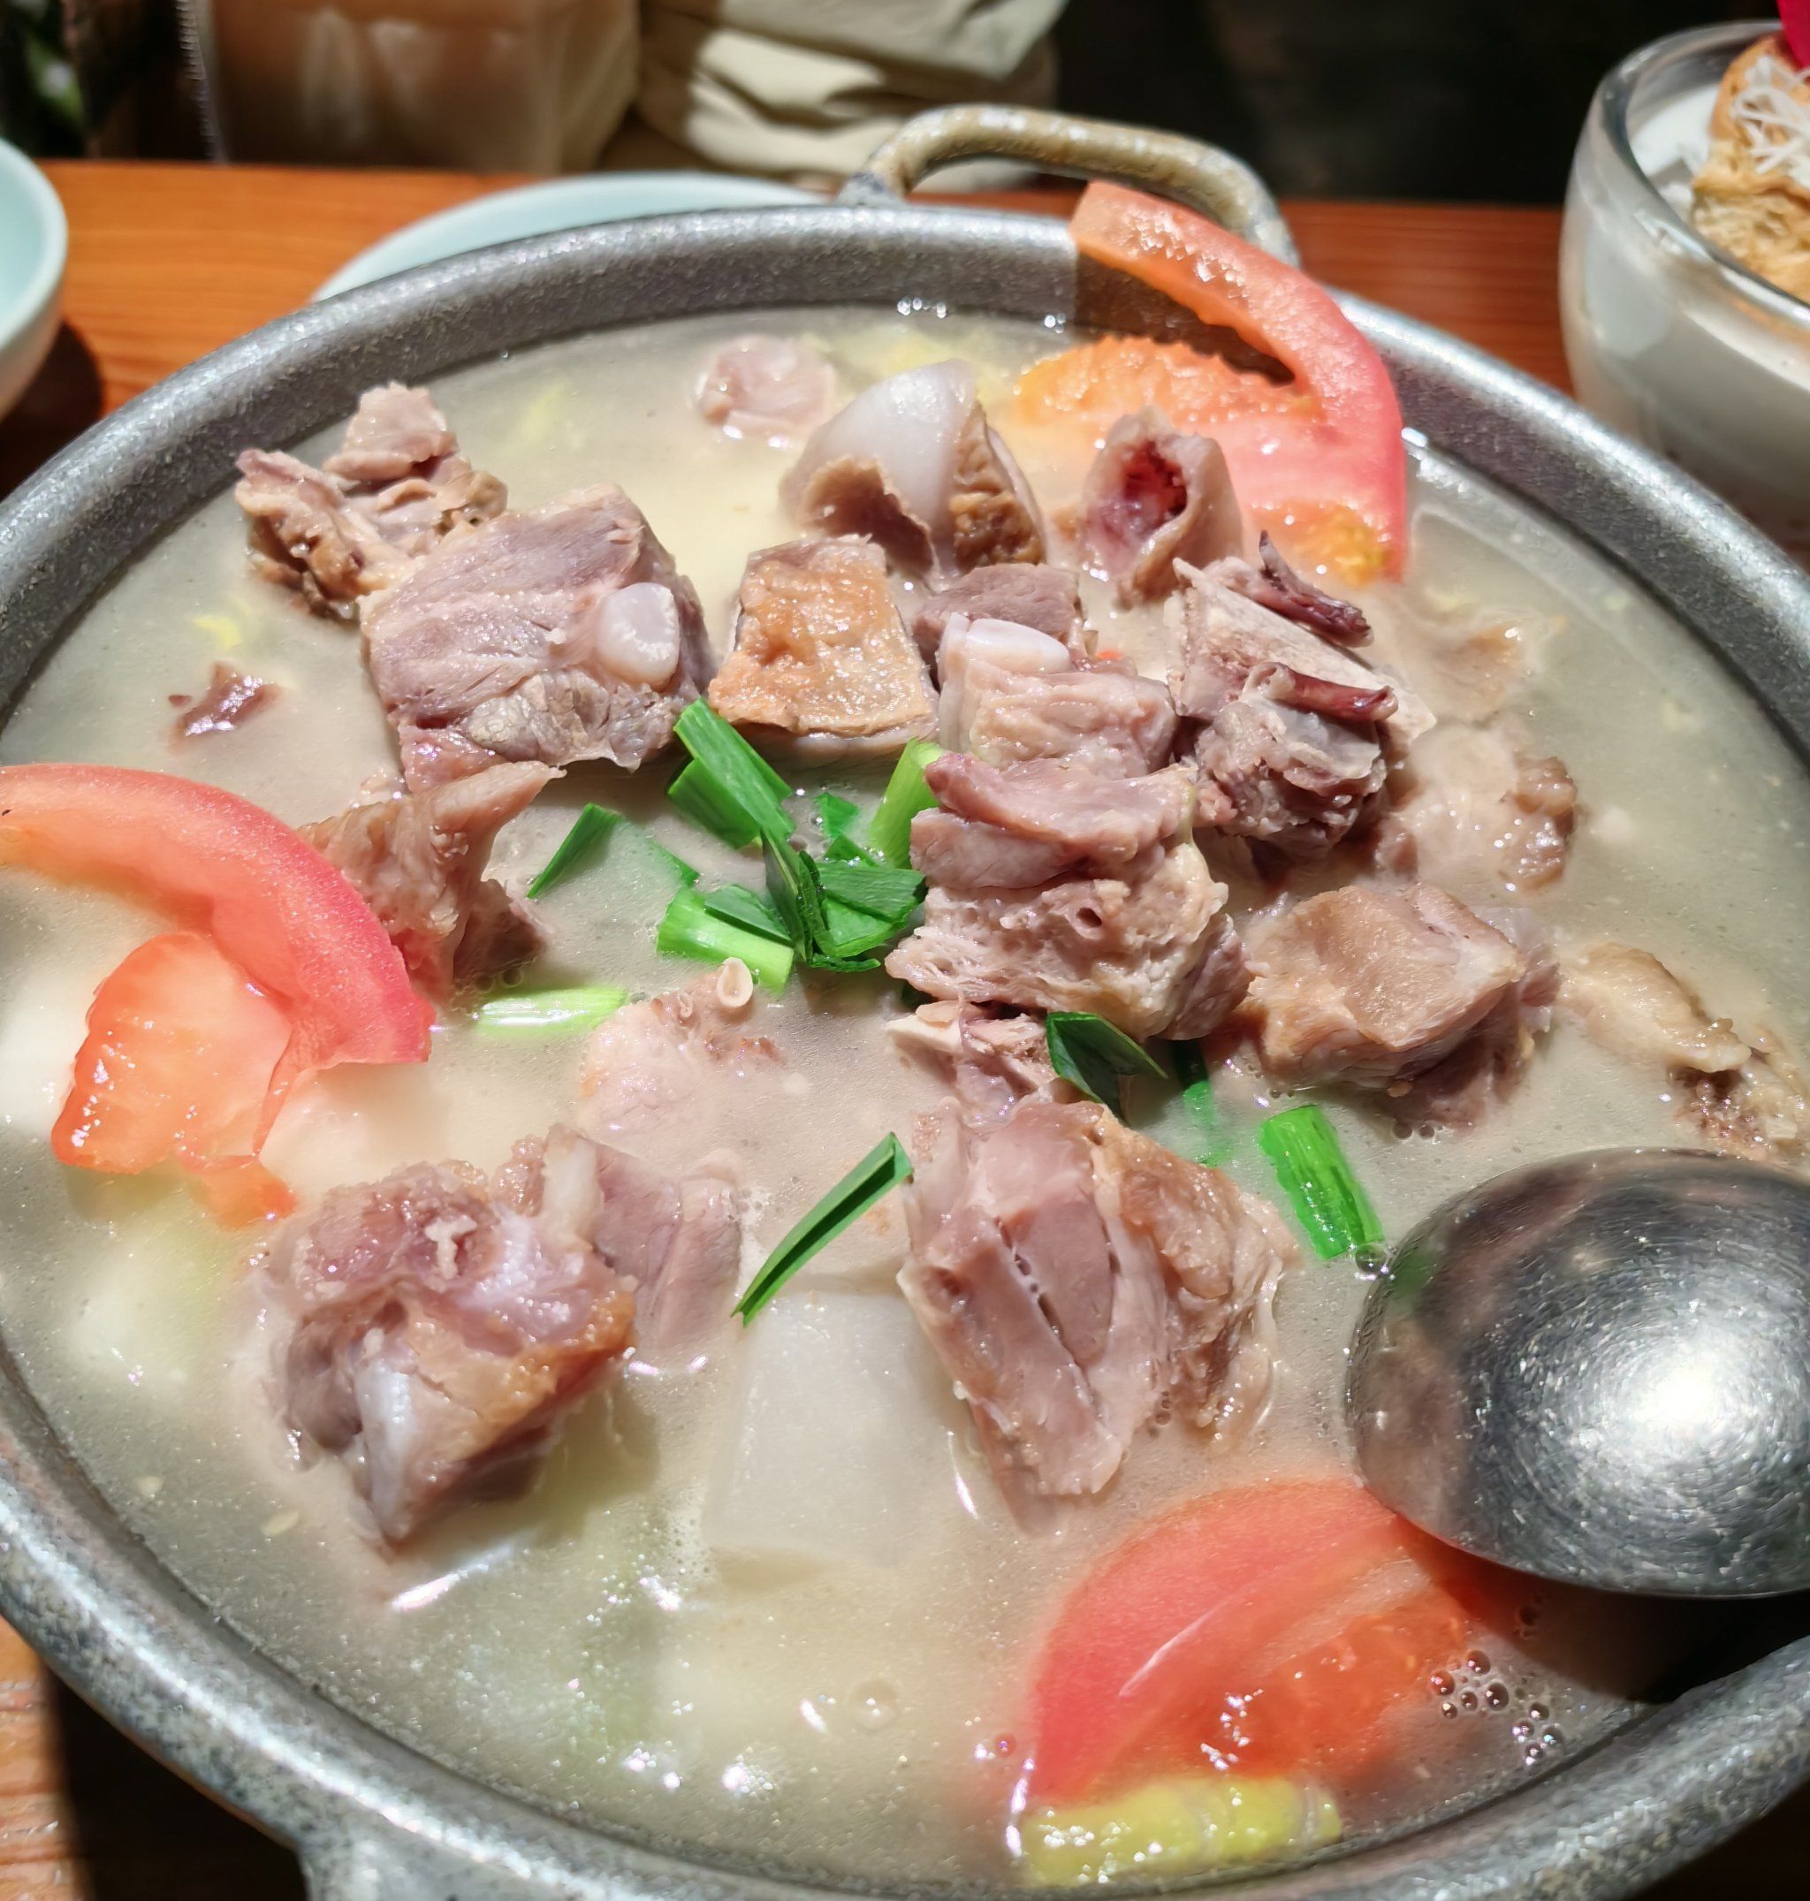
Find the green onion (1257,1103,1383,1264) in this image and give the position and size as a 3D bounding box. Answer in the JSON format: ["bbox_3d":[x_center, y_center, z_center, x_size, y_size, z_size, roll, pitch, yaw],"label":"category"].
[{"bbox_3d":[0.059,0.033,0.266,0.011,0.009,0.024,-9,53,-12],"label":"green onion"}]

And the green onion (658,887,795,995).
[{"bbox_3d":[-0.026,-0.001,0.276,0.022,0.009,0.009,23,53,11],"label":"green onion"}]

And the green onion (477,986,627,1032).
[{"bbox_3d":[-0.051,0.009,0.270,0.022,0.007,0.008,-9,54,-14],"label":"green onion"}]

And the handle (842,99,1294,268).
[{"bbox_3d":[0.034,-0.158,0.386,0.095,0.023,0.034,10,52,1],"label":"handle"}]

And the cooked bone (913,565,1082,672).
[{"bbox_3d":[0.016,-0.056,0.321,0.027,0.021,0.024,3,52,-4],"label":"cooked bone"}]

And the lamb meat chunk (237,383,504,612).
[{"bbox_3d":[-0.097,-0.082,0.344,0.045,0.028,0.034,3,50,-4],"label":"lamb meat chunk"}]

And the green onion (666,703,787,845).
[{"bbox_3d":[-0.027,-0.026,0.289,0.012,0.010,0.026,-31,62,-27],"label":"green onion"}]

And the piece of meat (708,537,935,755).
[{"bbox_3d":[-0.015,-0.047,0.328,0.037,0.024,0.037,5,50,0],"label":"piece of meat"}]

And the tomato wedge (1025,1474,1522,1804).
[{"bbox_3d":[0.046,0.085,0.232,0.065,0.025,0.039,-21,58,-21],"label":"tomato wedge"}]

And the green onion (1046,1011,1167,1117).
[{"bbox_3d":[0.028,0.016,0.262,0.017,0.008,0.011,23,53,10],"label":"green onion"}]

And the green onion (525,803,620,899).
[{"bbox_3d":[-0.050,-0.015,0.286,0.008,0.007,0.018,30,55,15],"label":"green onion"}]

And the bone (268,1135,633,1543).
[{"bbox_3d":[-0.057,0.049,0.238,0.040,0.036,0.044,-17,55,-18],"label":"bone"}]

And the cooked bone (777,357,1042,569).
[{"bbox_3d":[0.002,-0.089,0.355,0.047,0.033,0.036,15,51,6],"label":"cooked bone"}]

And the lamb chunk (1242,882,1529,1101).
[{"bbox_3d":[0.075,0.007,0.293,0.042,0.026,0.030,-1,51,-7],"label":"lamb chunk"}]

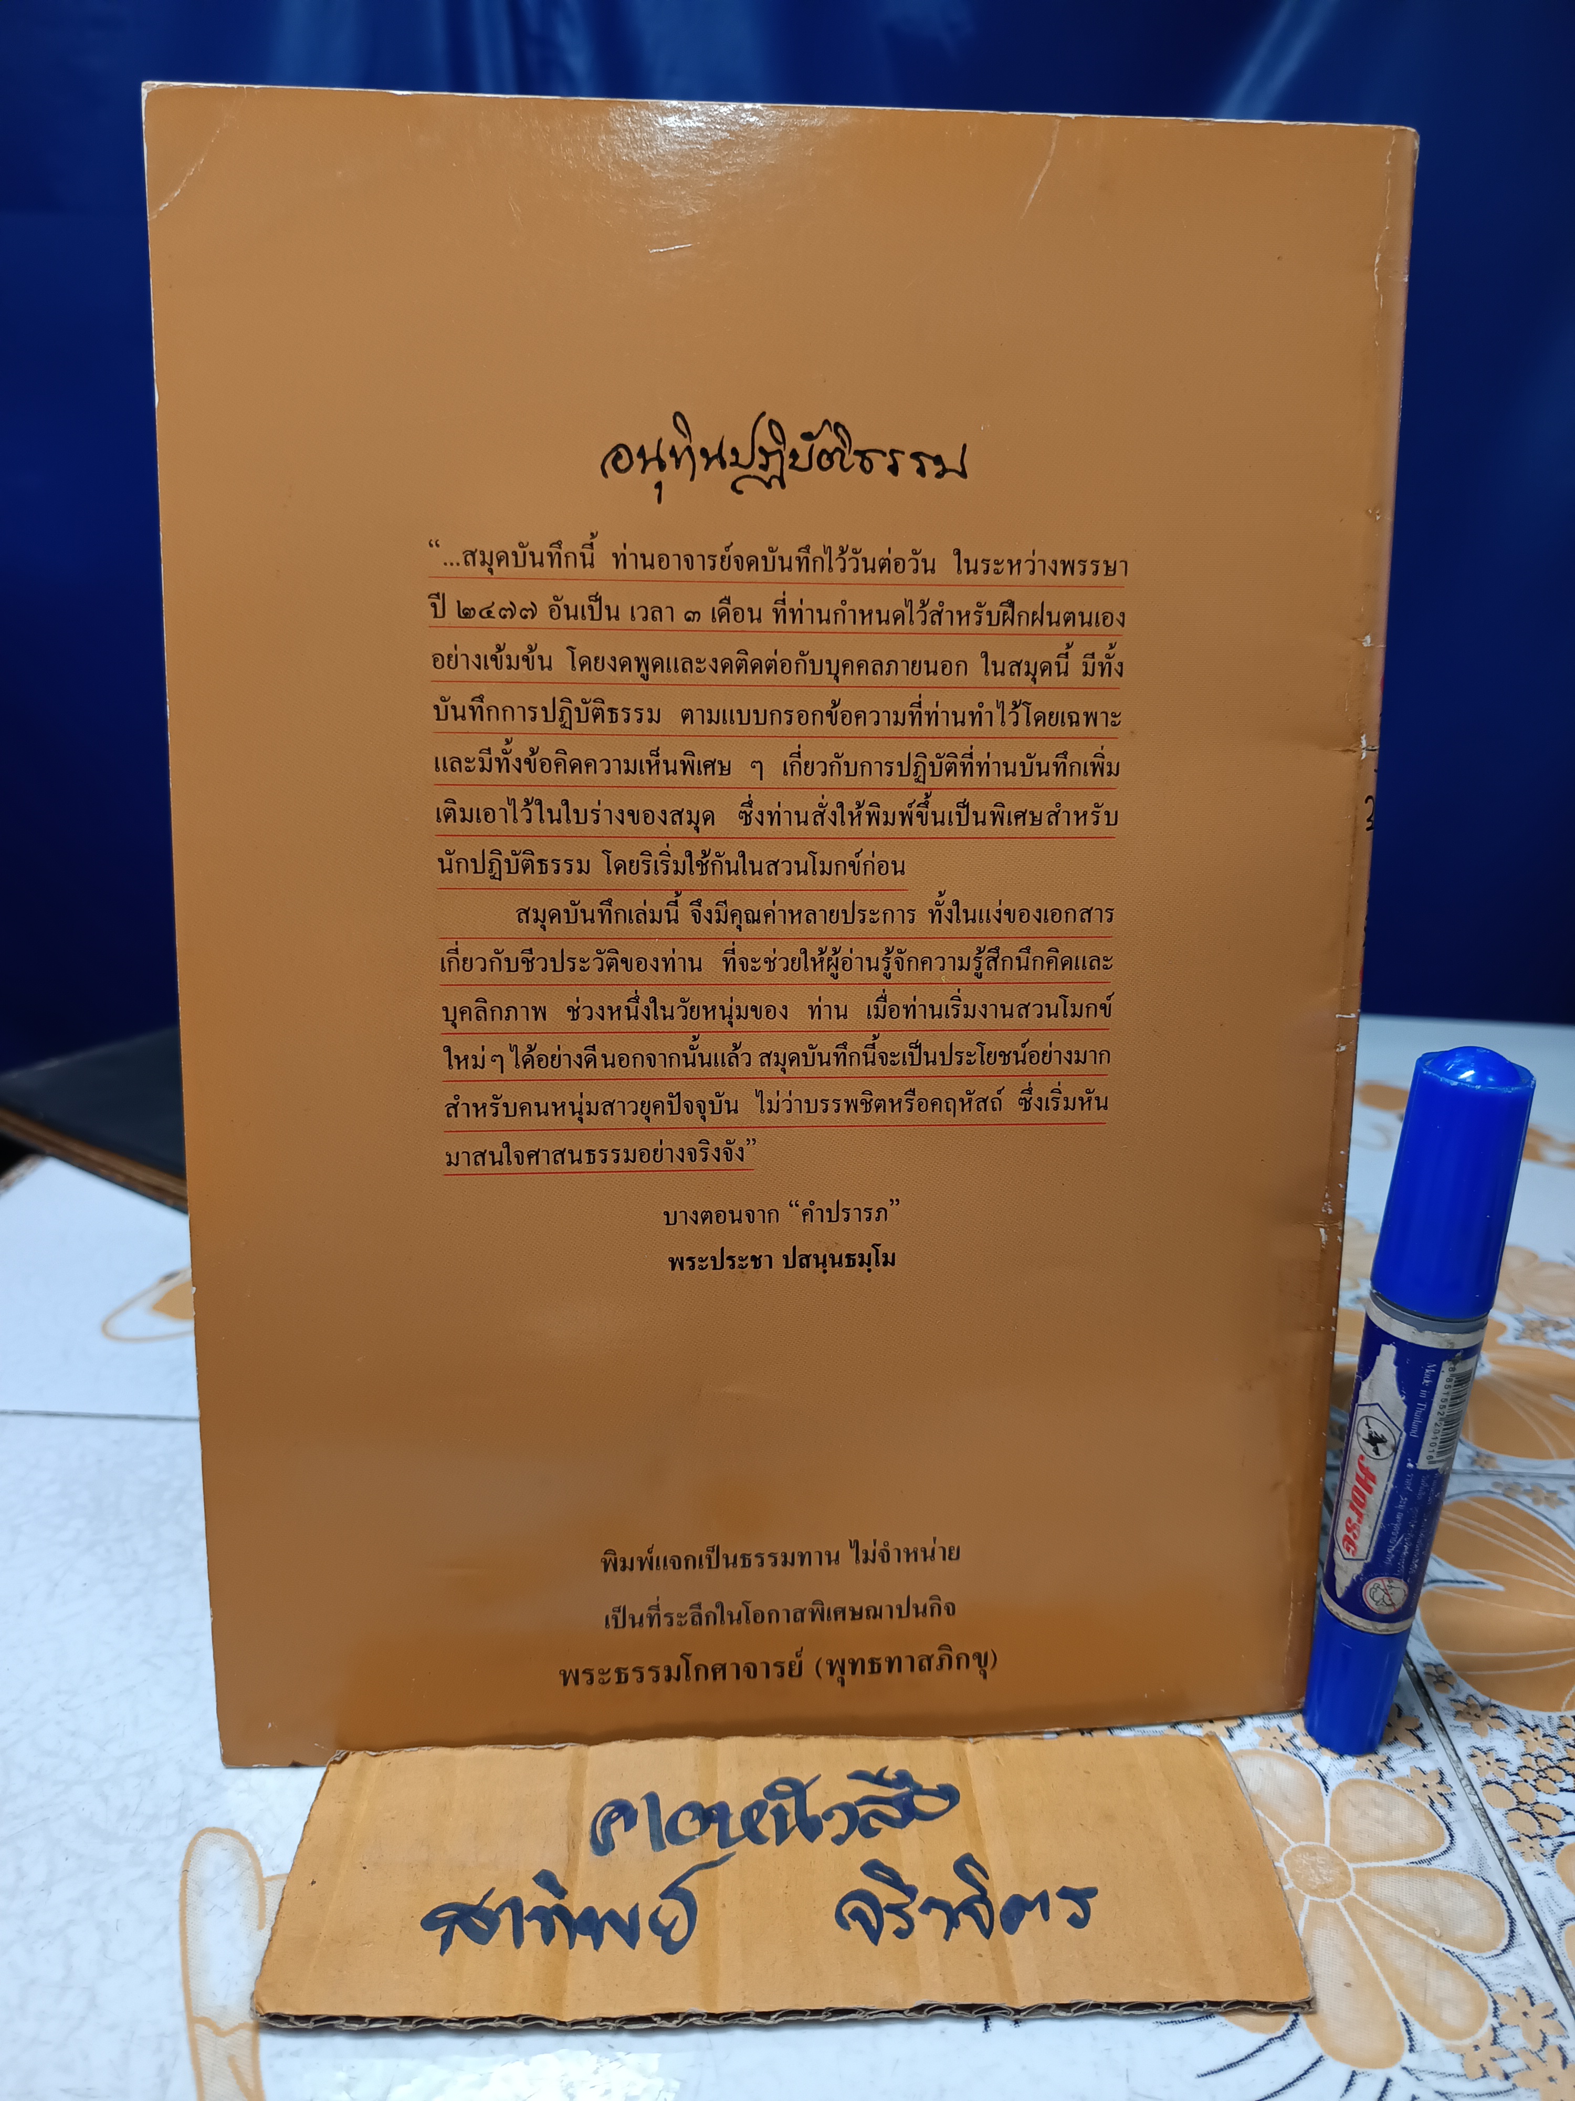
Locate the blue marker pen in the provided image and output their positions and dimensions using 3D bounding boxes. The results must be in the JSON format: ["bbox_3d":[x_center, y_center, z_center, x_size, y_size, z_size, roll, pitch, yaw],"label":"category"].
[{"bbox_3d":[0.111,0.067,0.262,0.019,0.140,0.019,6,20,10],"label":"blue marker pen"}]

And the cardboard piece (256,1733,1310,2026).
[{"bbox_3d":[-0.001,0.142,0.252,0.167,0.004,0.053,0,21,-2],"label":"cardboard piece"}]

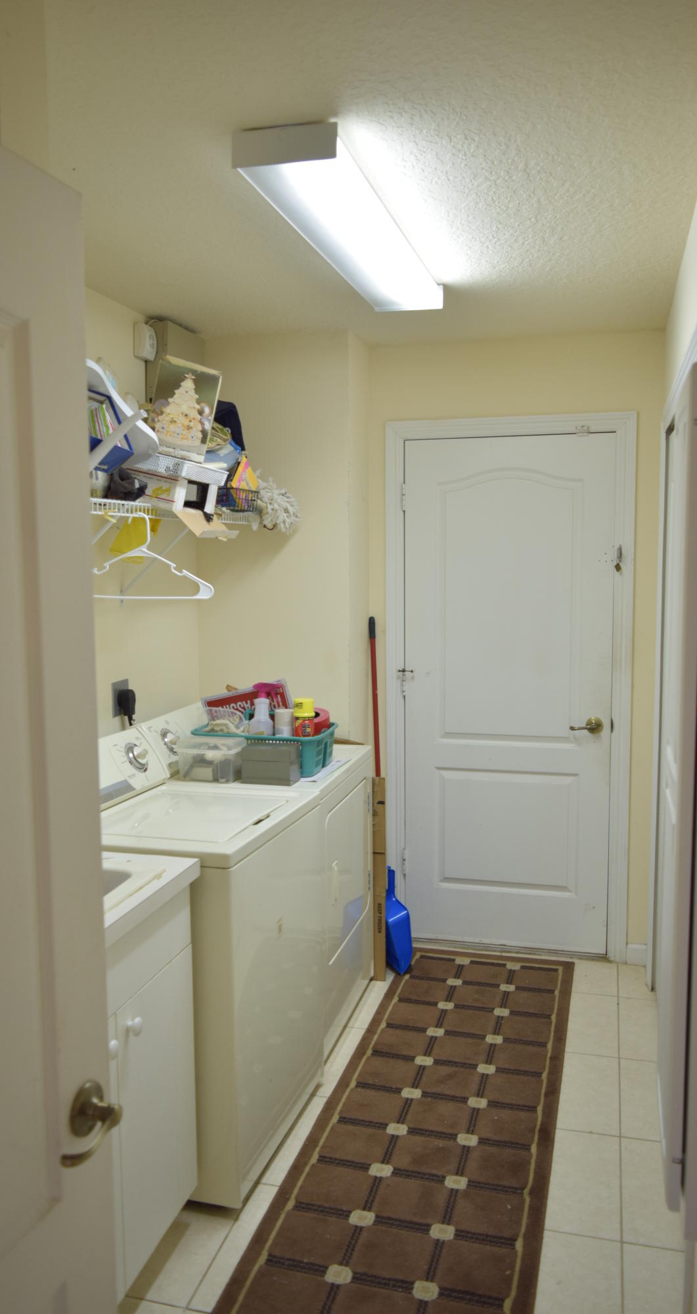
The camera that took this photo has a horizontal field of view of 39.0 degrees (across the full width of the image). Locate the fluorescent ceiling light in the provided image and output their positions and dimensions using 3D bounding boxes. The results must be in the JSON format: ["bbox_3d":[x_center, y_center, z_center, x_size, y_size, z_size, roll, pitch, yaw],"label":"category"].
[{"bbox_3d":[0.030,-1.057,2.502,0.215,0.070,1.210,1,6,15],"label":"fluorescent ceiling light"}]

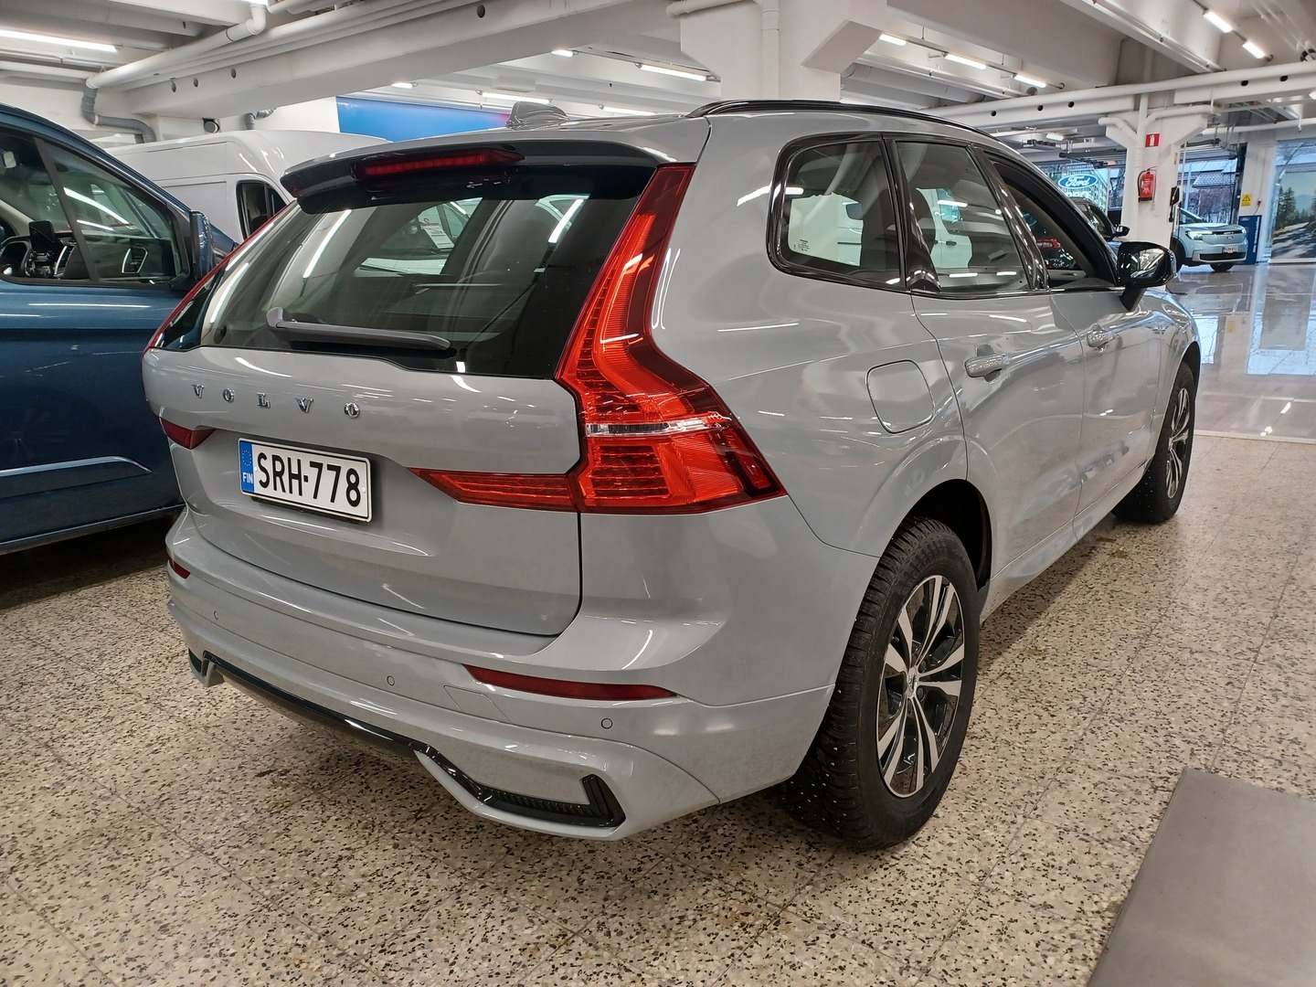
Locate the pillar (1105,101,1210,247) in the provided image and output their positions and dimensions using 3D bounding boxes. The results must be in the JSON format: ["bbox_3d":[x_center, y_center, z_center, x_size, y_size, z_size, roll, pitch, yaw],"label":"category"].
[{"bbox_3d":[8.831,-5.244,17.062,1.500,3.200,0.650,8,19,37],"label":"pillar"}]

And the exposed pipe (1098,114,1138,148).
[{"bbox_3d":[8.067,-6.372,16.699,0.680,0.600,0.180,8,19,37],"label":"exposed pipe"}]

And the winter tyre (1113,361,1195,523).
[{"bbox_3d":[2.245,-0.240,4.316,0.240,0.735,0.735,9,18,37],"label":"winter tyre"}]

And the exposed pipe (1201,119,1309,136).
[{"bbox_3d":[15.047,-9.249,24.034,2.400,0.170,0.170,8,19,37],"label":"exposed pipe"}]

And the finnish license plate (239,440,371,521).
[{"bbox_3d":[-0.693,-0.029,1.848,0.442,0.118,0.015,9,12,37],"label":"finnish license plate"}]

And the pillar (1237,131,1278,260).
[{"bbox_3d":[15.798,-7.768,25.068,0.660,3.300,0.550,8,19,37],"label":"pillar"}]

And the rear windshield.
[{"bbox_3d":[-0.576,-0.482,1.908,1.280,0.130,0.500,9,59,37],"label":"rear windshield"}]

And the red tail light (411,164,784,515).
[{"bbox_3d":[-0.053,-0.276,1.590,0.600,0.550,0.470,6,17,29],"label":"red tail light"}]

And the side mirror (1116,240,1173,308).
[{"bbox_3d":[1.593,-0.718,3.113,0.200,0.215,0.160,9,18,37],"label":"side mirror"}]

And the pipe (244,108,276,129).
[{"bbox_3d":[-5.448,-5.176,13.113,0.700,0.320,0.130,8,19,37],"label":"pipe"}]

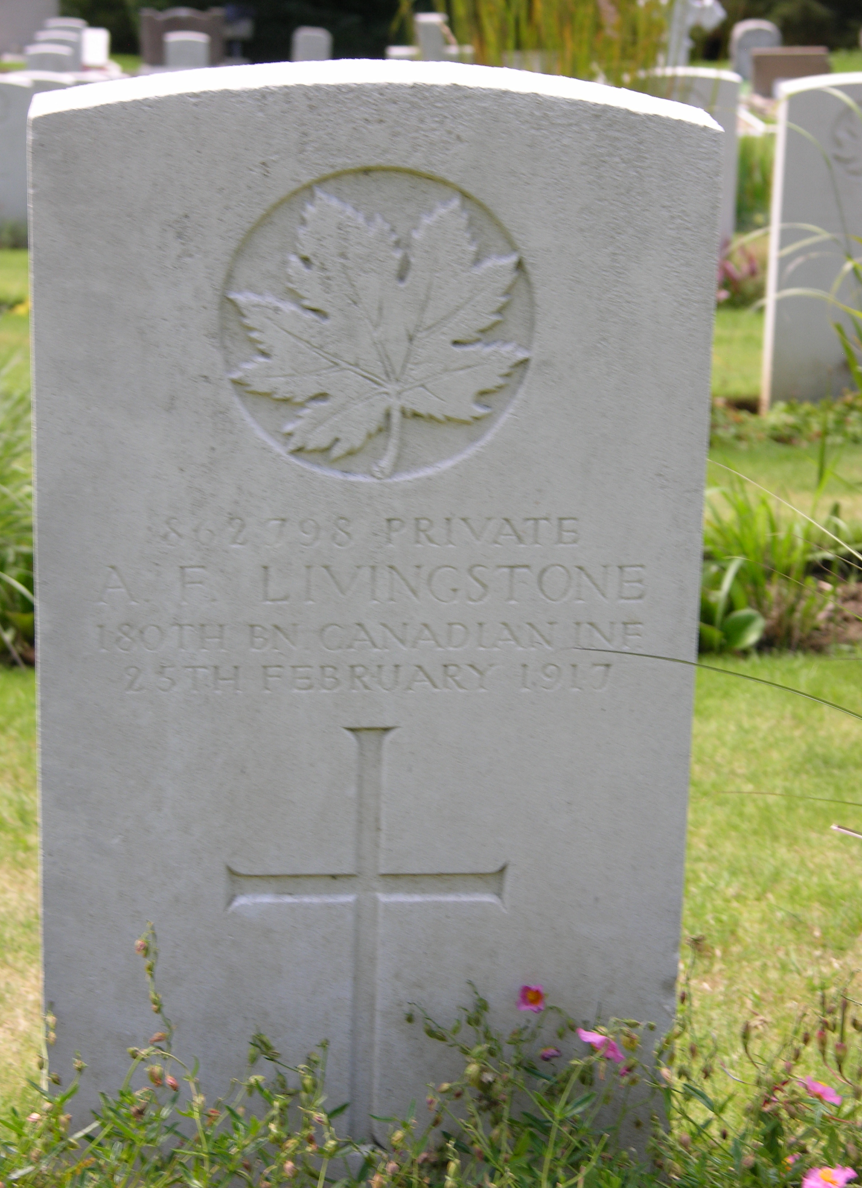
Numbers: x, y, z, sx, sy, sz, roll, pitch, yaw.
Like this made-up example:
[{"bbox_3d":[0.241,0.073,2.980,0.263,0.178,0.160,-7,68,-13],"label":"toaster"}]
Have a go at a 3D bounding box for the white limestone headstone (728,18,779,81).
[{"bbox_3d":[3.244,-5.455,32.096,0.460,0.630,0.110,-2,18,-10],"label":"white limestone headstone"}]

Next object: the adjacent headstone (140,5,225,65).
[{"bbox_3d":[-2.507,-5.582,32.092,0.850,0.600,0.130,0,18,-4],"label":"adjacent headstone"}]

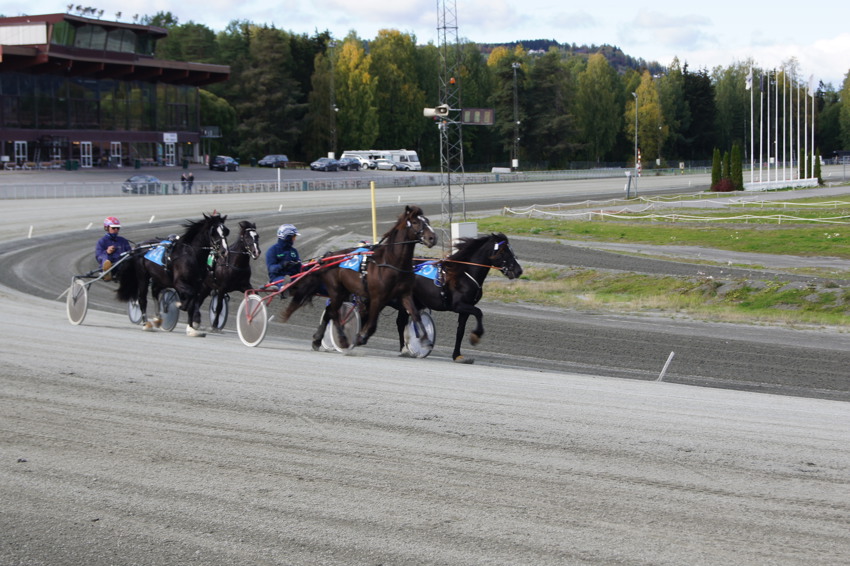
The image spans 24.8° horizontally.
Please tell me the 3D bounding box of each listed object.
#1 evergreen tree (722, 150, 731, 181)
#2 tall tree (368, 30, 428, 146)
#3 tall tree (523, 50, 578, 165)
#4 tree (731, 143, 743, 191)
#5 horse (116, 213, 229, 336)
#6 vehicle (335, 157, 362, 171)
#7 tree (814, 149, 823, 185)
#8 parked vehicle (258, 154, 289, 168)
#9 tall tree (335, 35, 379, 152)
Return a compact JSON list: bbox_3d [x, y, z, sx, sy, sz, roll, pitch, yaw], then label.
[{"bbox_3d":[27.729,-10.348,178.000,0.780,3.495,0.780,0,4,0],"label":"evergreen tree"},{"bbox_3d":[-3.723,-24.910,262.000,7.600,18.600,7.600,0,4,0],"label":"tall tree"},{"bbox_3d":[16.344,-22.882,255.000,7.100,15.812,7.100,0,4,0],"label":"tall tree"},{"bbox_3d":[27.729,-10.265,172.000,1.100,4.100,1.100,0,4,0],"label":"tree"},{"bbox_3d":[-3.935,-0.162,30.000,0.680,1.900,2.400,-3,4,-36],"label":"horse"},{"bbox_3d":[-8.873,-13.712,223.000,1.780,1.470,4.300,2,4,22],"label":"vehicle"},{"bbox_3d":[41.300,-12.194,203.000,0.880,3.829,0.880,0,4,0],"label":"tree"},{"bbox_3d":[-17.023,-13.671,218.000,1.750,1.450,4.400,2,4,27],"label":"parked vehicle"},{"bbox_3d":[-9.273,-24.707,262.000,6.000,18.200,6.000,0,4,0],"label":"tall tree"}]

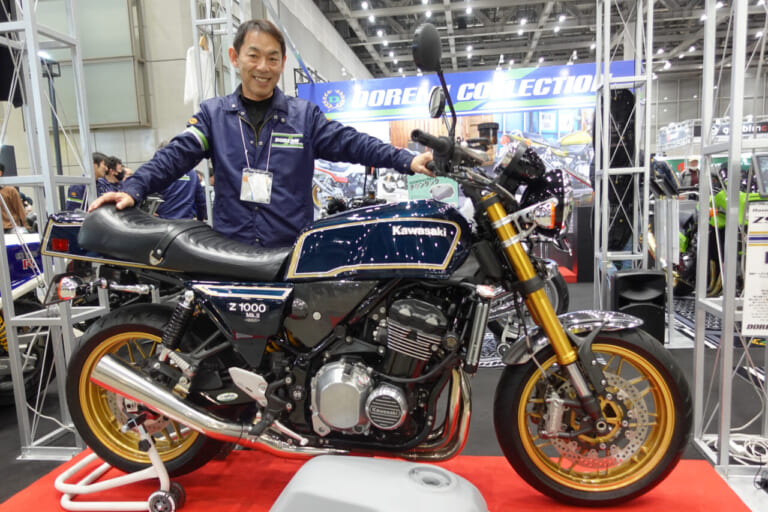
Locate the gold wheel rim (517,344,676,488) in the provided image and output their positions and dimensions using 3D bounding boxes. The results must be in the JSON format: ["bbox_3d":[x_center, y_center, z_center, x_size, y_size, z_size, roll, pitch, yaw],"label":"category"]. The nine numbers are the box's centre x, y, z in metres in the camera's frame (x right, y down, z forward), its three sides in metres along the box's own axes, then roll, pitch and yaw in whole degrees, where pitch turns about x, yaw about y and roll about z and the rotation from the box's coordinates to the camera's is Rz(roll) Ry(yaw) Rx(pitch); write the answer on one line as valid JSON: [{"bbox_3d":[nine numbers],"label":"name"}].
[{"bbox_3d":[0.647,0.492,1.604,0.460,0.460,0.115,-1,7,8],"label":"gold wheel rim"}]

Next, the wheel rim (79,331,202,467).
[{"bbox_3d":[-0.804,0.475,1.800,0.460,0.460,0.150,-1,7,8],"label":"wheel rim"}]

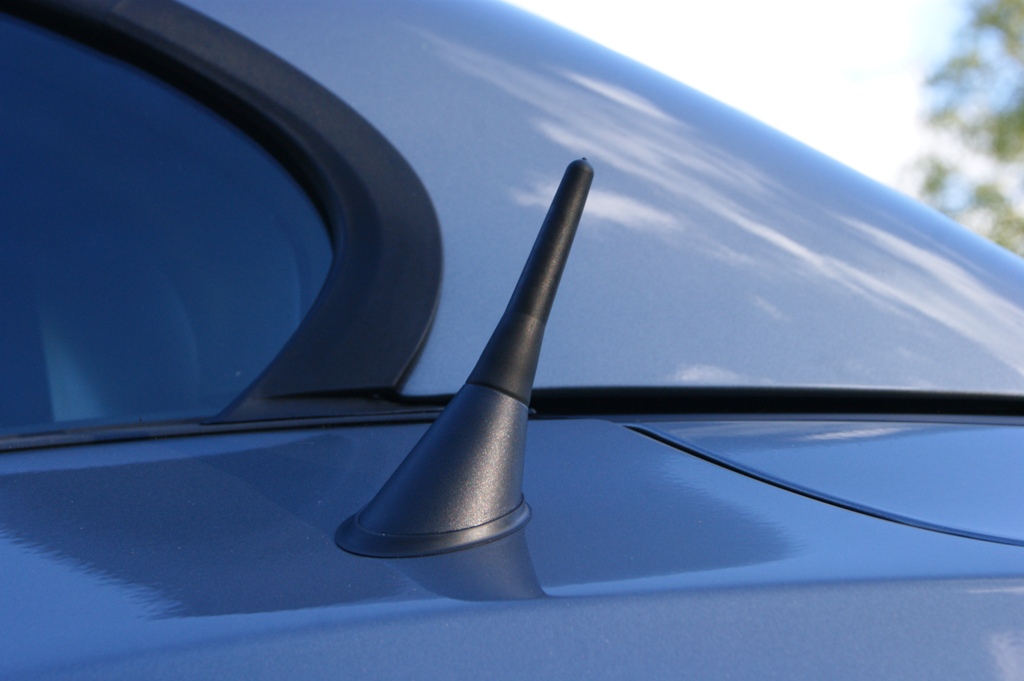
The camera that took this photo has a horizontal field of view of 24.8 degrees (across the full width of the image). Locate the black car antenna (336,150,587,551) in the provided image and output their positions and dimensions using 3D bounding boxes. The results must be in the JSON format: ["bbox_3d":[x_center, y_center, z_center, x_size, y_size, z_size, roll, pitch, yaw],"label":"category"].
[{"bbox_3d":[-0.016,0.003,0.764,0.100,0.114,0.059,-10,17,-11],"label":"black car antenna"}]

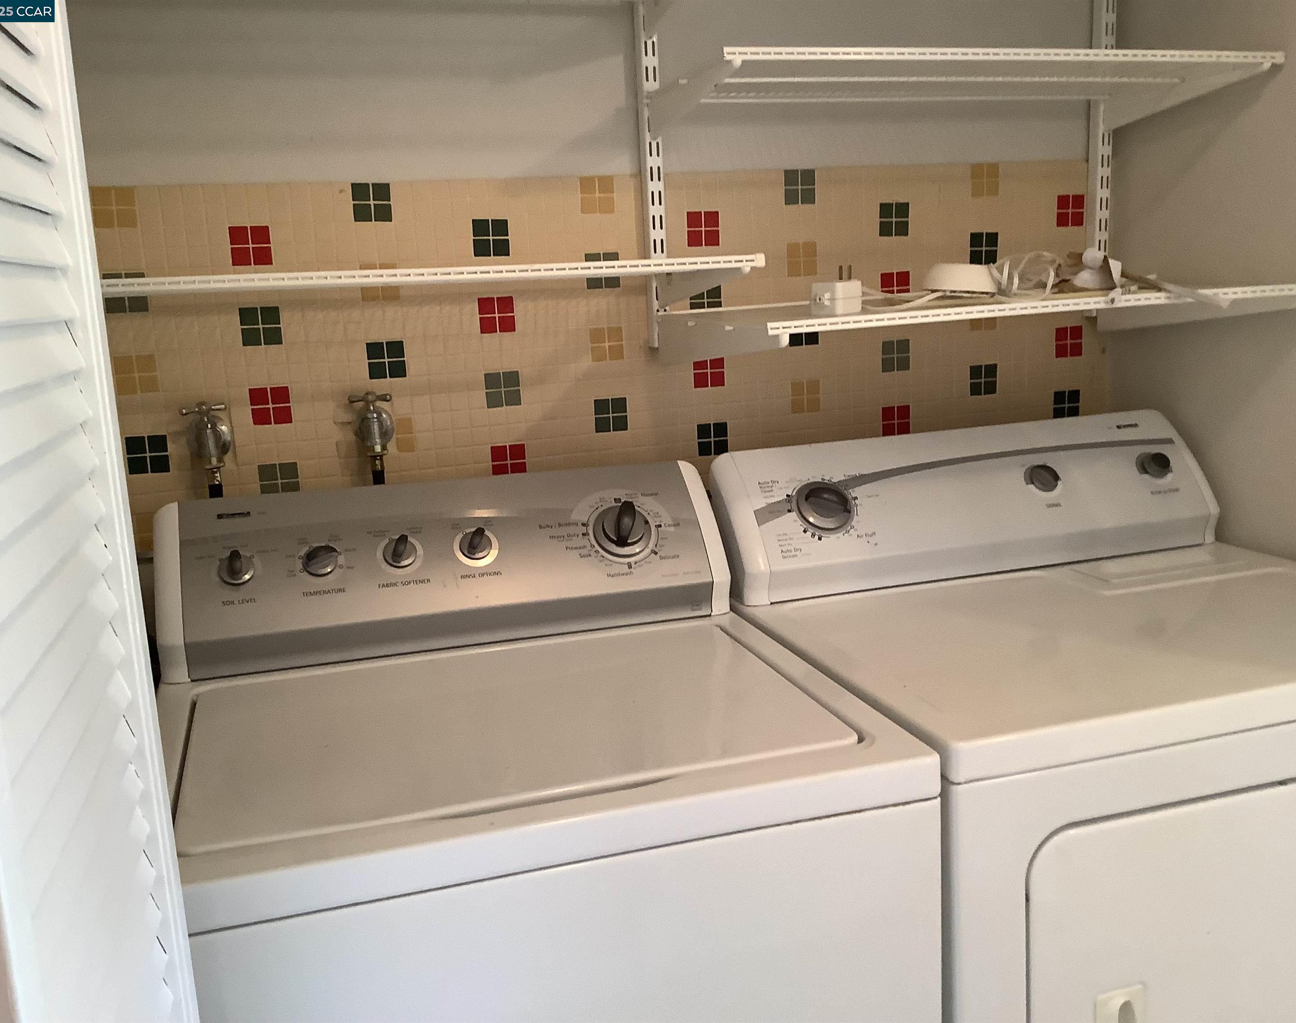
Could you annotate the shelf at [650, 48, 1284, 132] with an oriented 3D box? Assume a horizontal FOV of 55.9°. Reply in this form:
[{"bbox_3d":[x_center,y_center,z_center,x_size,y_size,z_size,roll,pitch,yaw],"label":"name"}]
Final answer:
[{"bbox_3d":[0.406,-0.549,1.615,0.778,0.062,0.316,-7,12,-17],"label":"shelf"}]

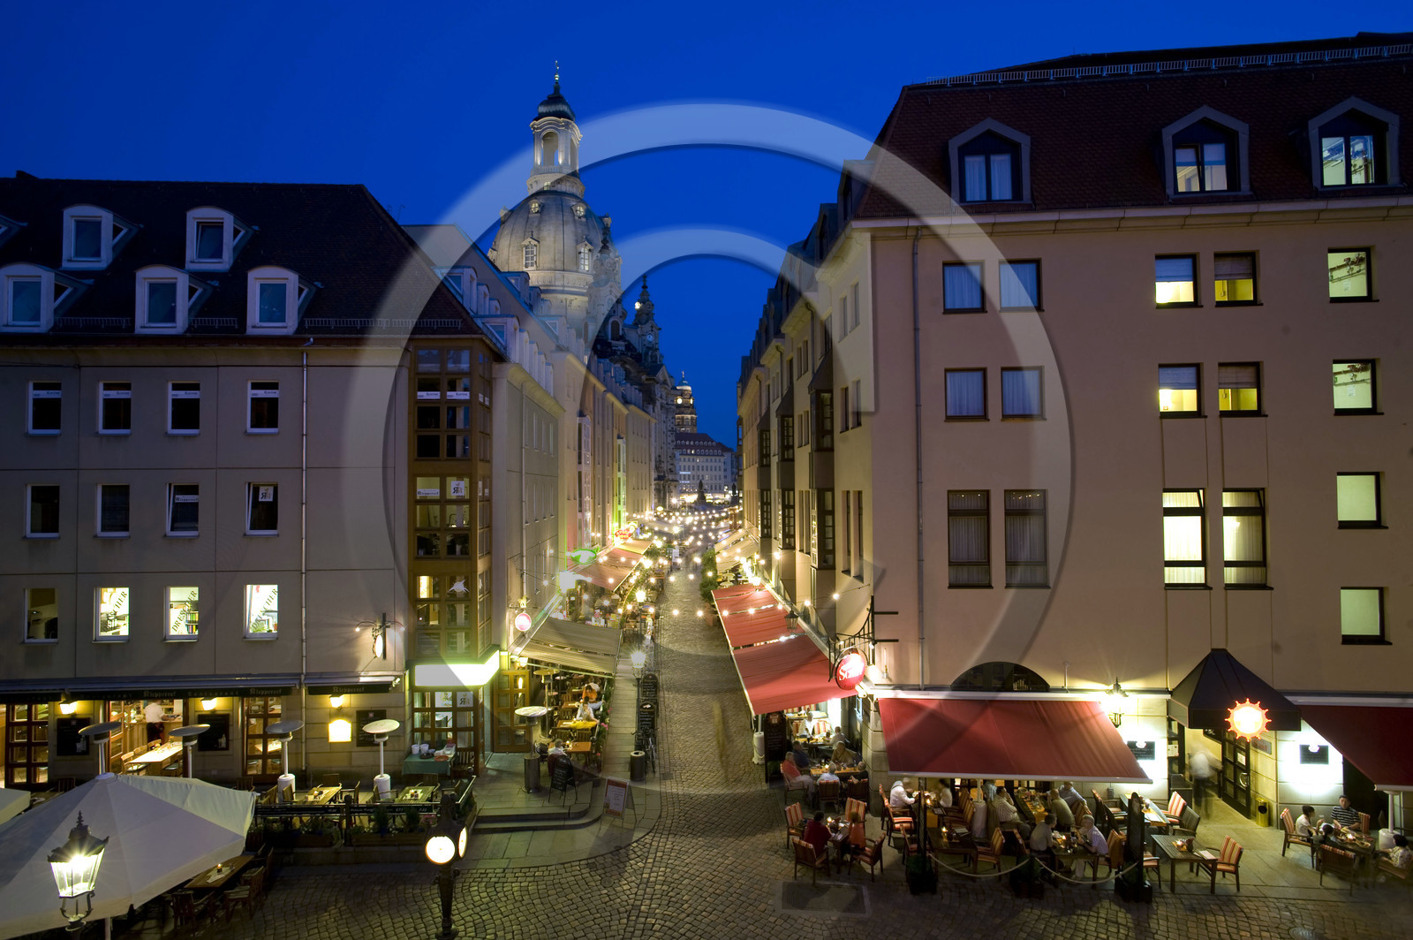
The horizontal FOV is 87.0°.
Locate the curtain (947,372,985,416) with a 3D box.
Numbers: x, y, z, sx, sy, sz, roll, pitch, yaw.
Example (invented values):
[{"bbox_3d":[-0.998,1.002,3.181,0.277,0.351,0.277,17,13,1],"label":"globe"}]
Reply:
[{"bbox_3d":[6.757,-1.996,19.431,1.001,1.219,0.080,-1,-2,5],"label":"curtain"}]

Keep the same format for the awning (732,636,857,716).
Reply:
[{"bbox_3d":[2.601,6.638,24.853,2.850,0.780,8.400,0,-2,-3],"label":"awning"}]

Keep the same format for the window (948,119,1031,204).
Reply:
[{"bbox_3d":[7.546,-8.143,20.197,2.098,2.274,1.000,-1,-2,5],"label":"window"}]

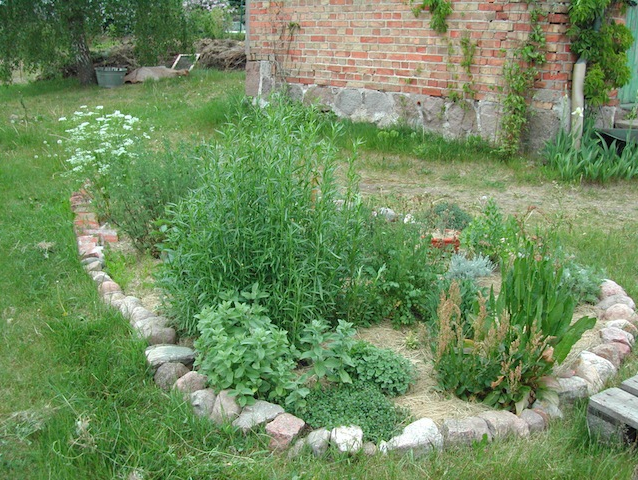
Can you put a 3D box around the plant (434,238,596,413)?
[{"bbox_3d":[0.815,0.340,2.930,0.640,0.500,0.550,5,17,16],"label":"plant"}]

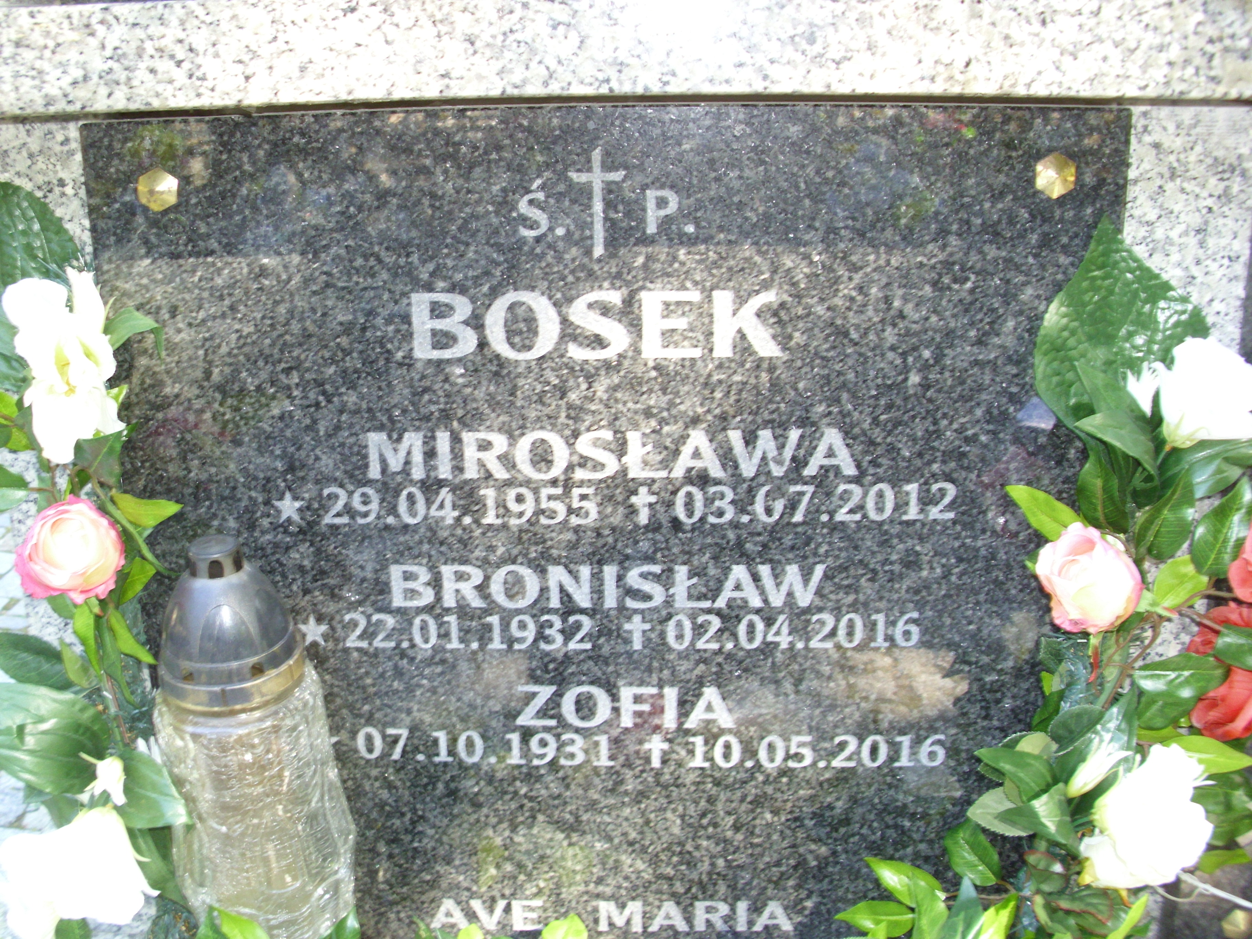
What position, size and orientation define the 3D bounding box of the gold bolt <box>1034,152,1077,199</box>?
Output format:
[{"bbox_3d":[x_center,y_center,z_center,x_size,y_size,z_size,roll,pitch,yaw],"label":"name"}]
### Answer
[{"bbox_3d":[0.247,-0.168,0.726,0.024,0.026,0.009,1,18,1],"label":"gold bolt"}]

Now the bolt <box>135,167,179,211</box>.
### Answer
[{"bbox_3d":[-0.270,-0.161,0.731,0.024,0.026,0.009,1,18,1],"label":"bolt"}]

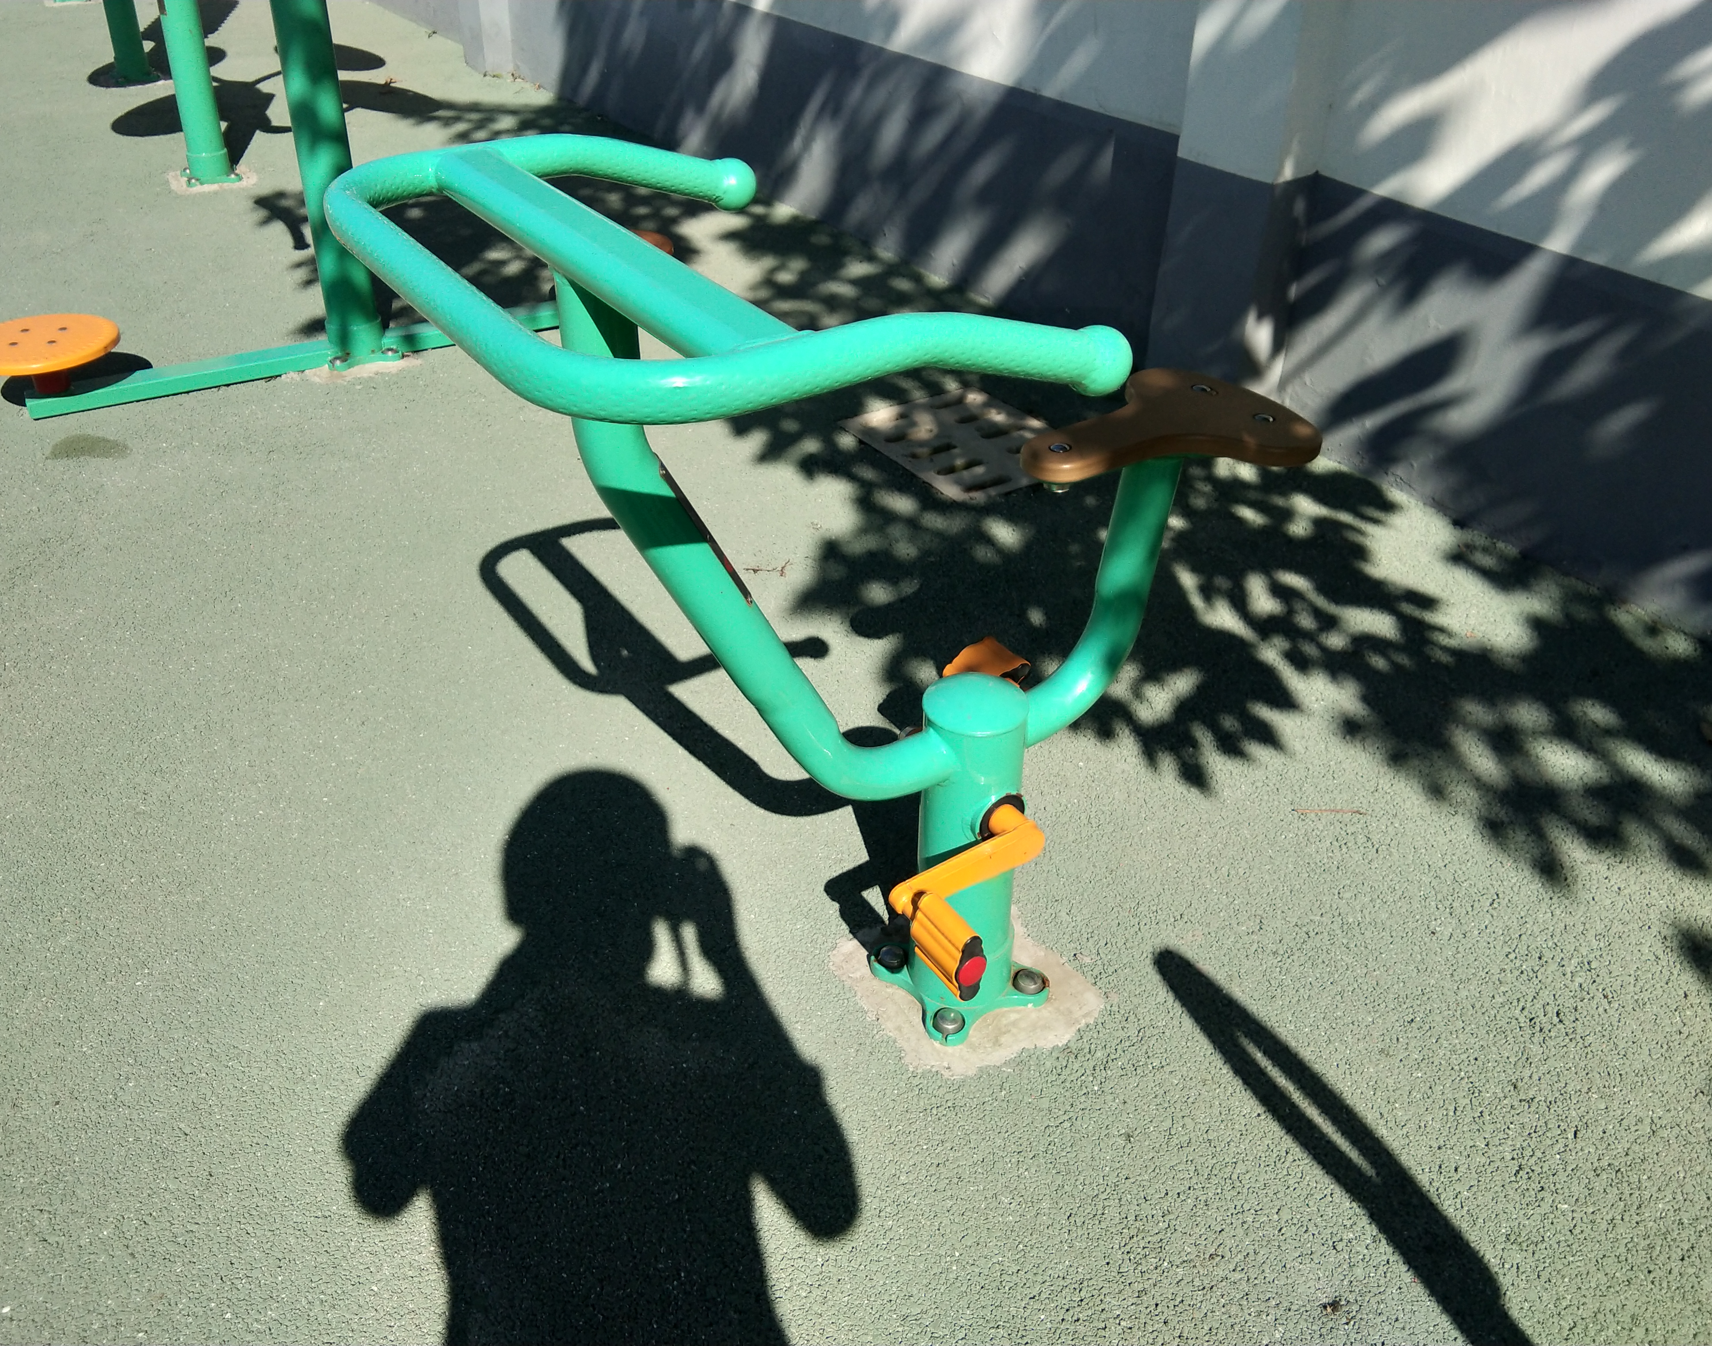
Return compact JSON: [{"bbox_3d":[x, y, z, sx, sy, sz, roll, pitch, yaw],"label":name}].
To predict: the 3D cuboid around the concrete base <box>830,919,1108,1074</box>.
[{"bbox_3d":[0.135,0.364,1.914,0.258,0.030,0.258,-16,35,-26],"label":"concrete base"}]

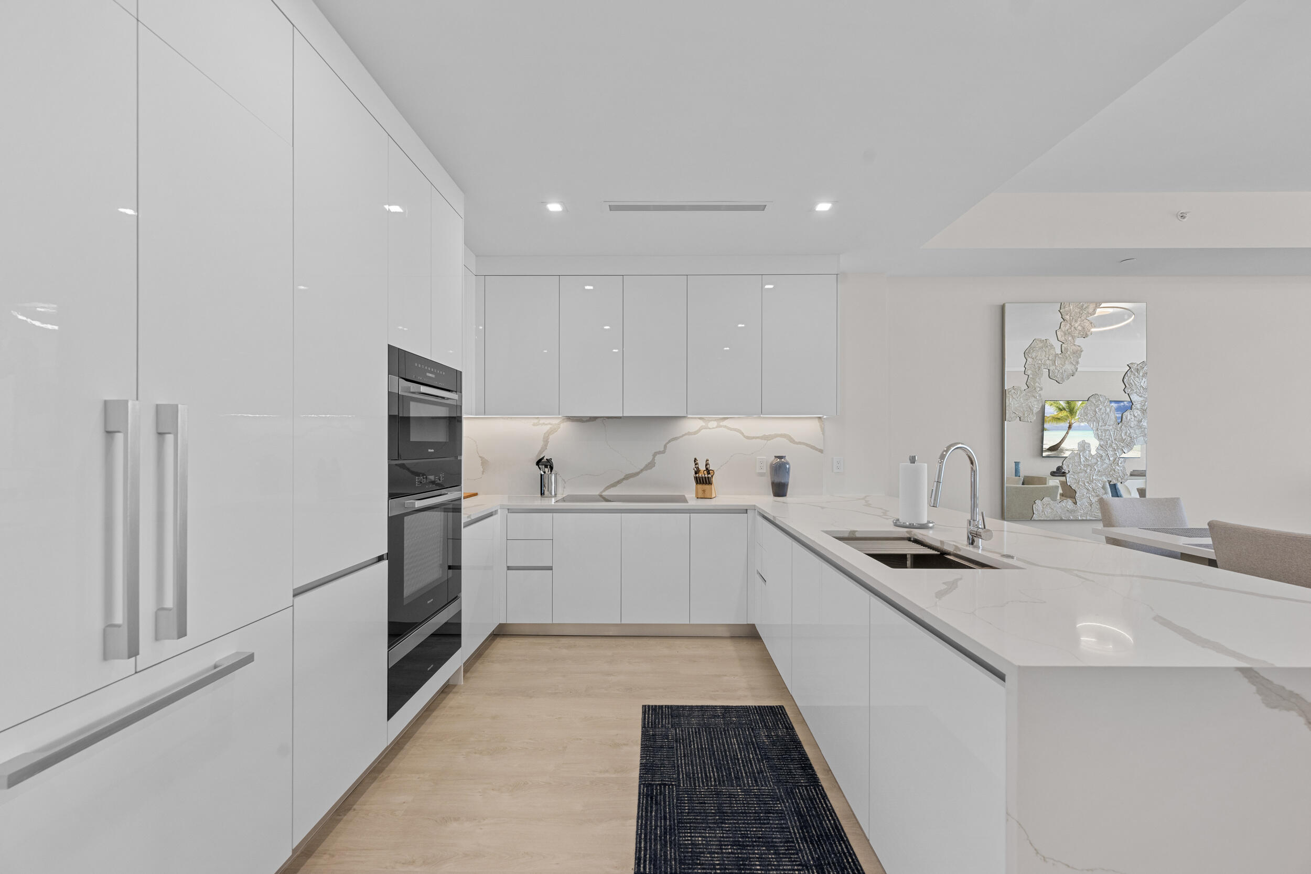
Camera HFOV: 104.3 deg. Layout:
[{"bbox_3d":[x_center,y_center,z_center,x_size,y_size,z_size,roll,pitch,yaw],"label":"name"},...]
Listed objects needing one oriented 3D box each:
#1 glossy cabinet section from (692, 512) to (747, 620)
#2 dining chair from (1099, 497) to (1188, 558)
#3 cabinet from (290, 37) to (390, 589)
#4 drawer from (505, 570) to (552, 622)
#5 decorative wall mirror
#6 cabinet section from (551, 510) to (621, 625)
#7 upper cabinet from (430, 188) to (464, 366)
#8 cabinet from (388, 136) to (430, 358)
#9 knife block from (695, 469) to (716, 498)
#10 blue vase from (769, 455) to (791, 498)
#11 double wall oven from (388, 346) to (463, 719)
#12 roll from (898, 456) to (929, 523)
[{"bbox_3d":[0.439,0.902,3.781,0.396,0.753,0.580,0,0,1],"label":"glossy cabinet section"},{"bbox_3d":[3.683,0.926,3.597,0.570,0.935,0.620,0,-1,1],"label":"dining chair"},{"bbox_3d":[-1.377,-0.383,1.798,0.600,1.684,0.530,0,-1,1],"label":"cabinet"},{"bbox_3d":[-0.859,1.099,3.800,0.320,0.366,0.580,0,0,1],"label":"drawer"},{"bbox_3d":[3.466,-0.210,4.214,1.170,1.800,0.050,0,-1,1],"label":"decorative wall mirror"},{"bbox_3d":[-0.464,0.904,3.794,0.470,0.753,0.580,0,0,1],"label":"cabinet section"},{"bbox_3d":[-1.369,-0.784,2.643,0.600,0.842,0.380,0,-1,1],"label":"upper cabinet"},{"bbox_3d":[-1.373,-0.790,2.259,0.600,0.842,0.390,0,-1,1],"label":"cabinet"},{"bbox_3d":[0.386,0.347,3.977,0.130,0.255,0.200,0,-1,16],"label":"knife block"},{"bbox_3d":[0.994,0.311,4.051,0.168,0.330,0.168,0,-1,1],"label":"blue vase"},{"bbox_3d":[-1.361,0.393,2.447,0.580,1.512,0.765,0,-1,1],"label":"double wall oven"},{"bbox_3d":[1.315,0.262,2.588,0.142,0.330,0.142,0,-1,1],"label":"roll"}]

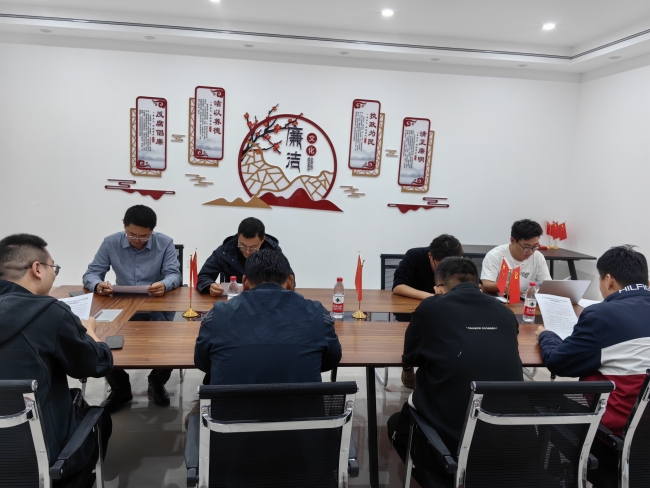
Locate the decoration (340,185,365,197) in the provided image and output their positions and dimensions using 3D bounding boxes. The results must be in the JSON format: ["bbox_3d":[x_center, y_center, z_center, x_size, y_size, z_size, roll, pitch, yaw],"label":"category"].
[{"bbox_3d":[0.327,-0.610,5.959,0.301,0.129,0.025,3,9,-5],"label":"decoration"}]

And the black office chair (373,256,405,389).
[{"bbox_3d":[0.700,0.566,3.897,0.550,0.900,0.620,2,10,-7],"label":"black office chair"}]

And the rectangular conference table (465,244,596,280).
[{"bbox_3d":[2.198,0.457,5.861,1.424,0.758,0.717,1,9,-7],"label":"rectangular conference table"}]

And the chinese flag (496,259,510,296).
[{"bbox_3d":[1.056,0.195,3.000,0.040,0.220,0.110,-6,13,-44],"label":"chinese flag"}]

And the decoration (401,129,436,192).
[{"bbox_3d":[1.080,-0.956,5.873,0.343,0.707,0.030,1,9,-7],"label":"decoration"}]

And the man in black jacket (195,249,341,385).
[{"bbox_3d":[-0.234,0.632,2.079,0.570,1.270,0.760,2,10,-9],"label":"man in black jacket"}]

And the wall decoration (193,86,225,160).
[{"bbox_3d":[-1.260,-1.308,5.519,0.315,0.773,0.030,1,9,-7],"label":"wall decoration"}]

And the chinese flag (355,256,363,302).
[{"bbox_3d":[0.199,0.196,2.916,0.042,0.233,0.200,3,9,-5],"label":"chinese flag"}]

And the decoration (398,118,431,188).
[{"bbox_3d":[1.006,-1.020,5.681,0.310,0.750,0.030,3,10,-4],"label":"decoration"}]

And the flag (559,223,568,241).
[{"bbox_3d":[2.859,-0.147,6.079,0.110,0.210,0.040,1,9,-7],"label":"flag"}]

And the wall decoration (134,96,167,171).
[{"bbox_3d":[-1.934,-1.225,5.683,0.337,0.793,0.035,3,9,-5],"label":"wall decoration"}]

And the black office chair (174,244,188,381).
[{"bbox_3d":[-1.346,0.502,3.879,0.591,0.954,0.586,1,9,-7],"label":"black office chair"}]

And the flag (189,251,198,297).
[{"bbox_3d":[-0.714,0.167,2.759,0.042,0.236,0.200,3,9,-5],"label":"flag"}]

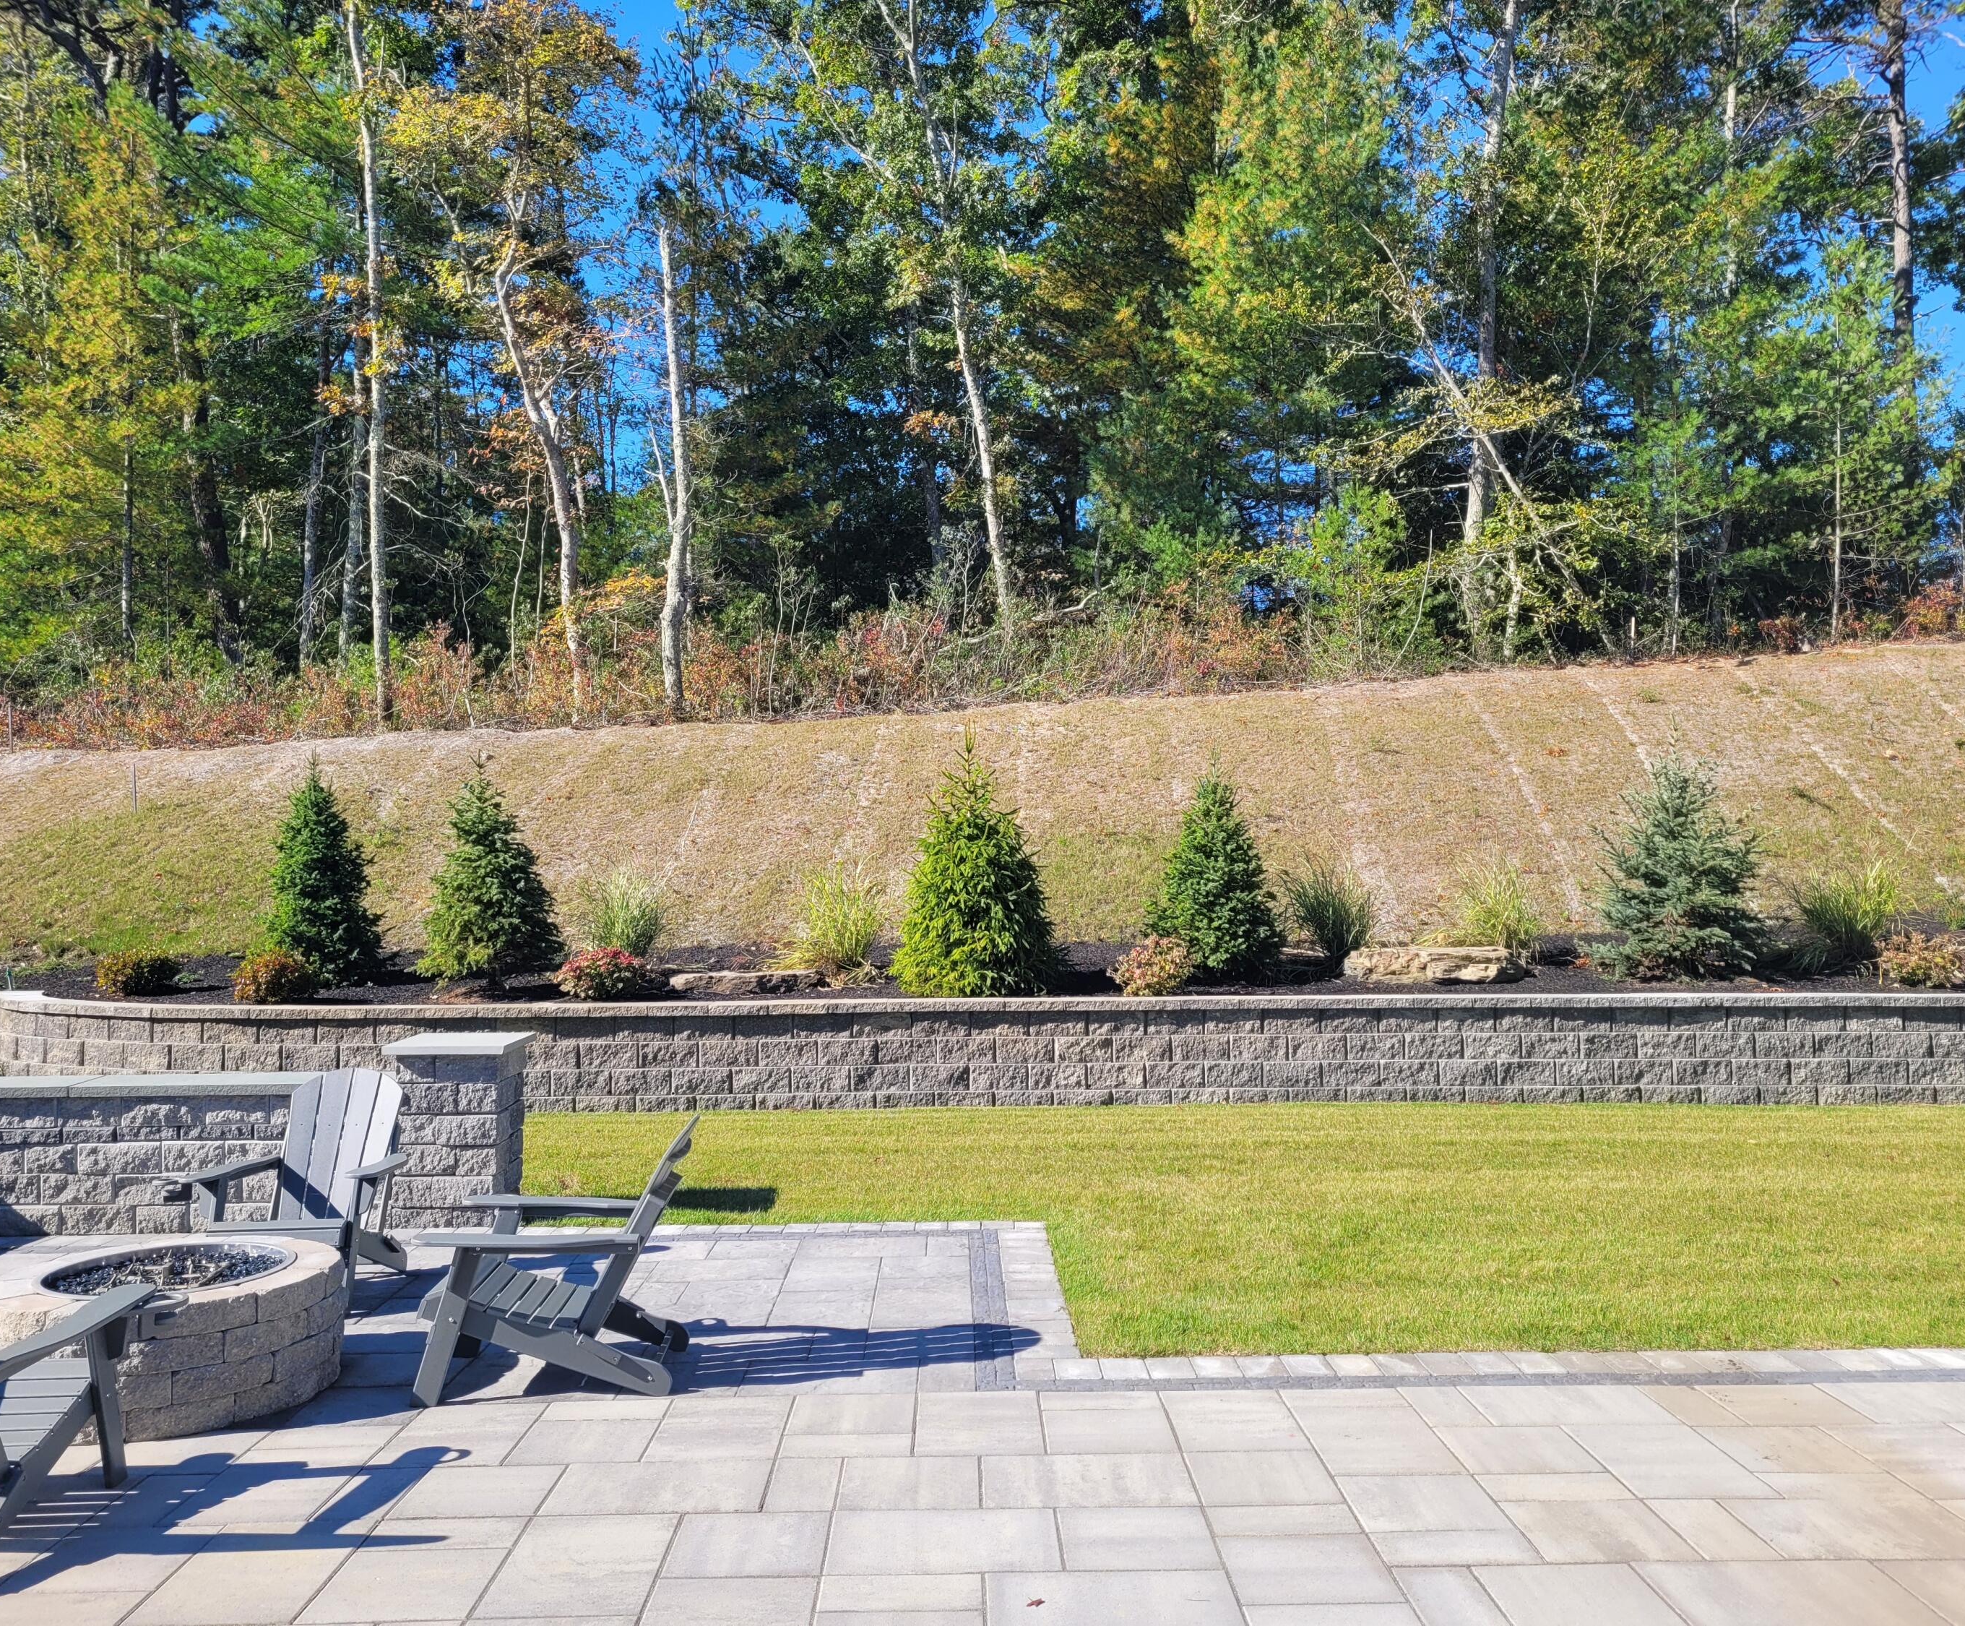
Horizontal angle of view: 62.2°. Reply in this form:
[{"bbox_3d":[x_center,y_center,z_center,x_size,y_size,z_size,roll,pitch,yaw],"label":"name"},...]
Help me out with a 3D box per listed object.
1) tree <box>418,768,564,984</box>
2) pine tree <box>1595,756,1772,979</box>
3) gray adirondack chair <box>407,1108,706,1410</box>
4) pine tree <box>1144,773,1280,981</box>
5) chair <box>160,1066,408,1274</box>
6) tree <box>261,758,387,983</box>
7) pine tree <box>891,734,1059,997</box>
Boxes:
[{"bbox_3d":[-4.019,0.505,13.300,1.191,1.854,1.191,0,-2,-1],"label":"tree"},{"bbox_3d":[5.878,0.433,13.650,1.457,1.931,1.457,0,-2,-1],"label":"pine tree"},{"bbox_3d":[-1.467,1.545,5.792,0.940,0.905,0.770,0,-2,-4],"label":"gray adirondack chair"},{"bbox_3d":[1.945,0.483,13.650,1.173,1.832,1.173,0,-2,-1],"label":"pine tree"},{"bbox_3d":[-2.832,1.586,6.887,0.800,0.905,0.940,0,-2,-2],"label":"chair"},{"bbox_3d":[-5.497,0.493,13.550,1.018,1.903,1.018,0,-2,-1],"label":"tree"},{"bbox_3d":[-0.062,0.412,13.200,1.373,2.156,1.373,0,-2,-1],"label":"pine tree"}]

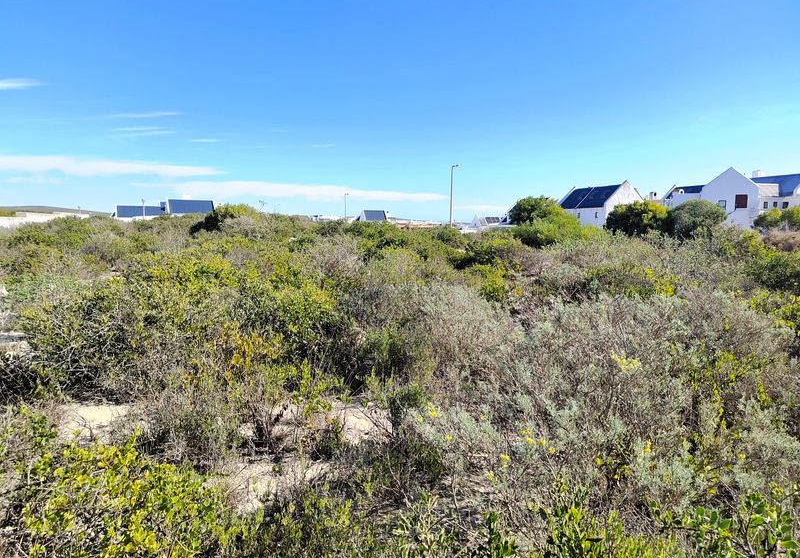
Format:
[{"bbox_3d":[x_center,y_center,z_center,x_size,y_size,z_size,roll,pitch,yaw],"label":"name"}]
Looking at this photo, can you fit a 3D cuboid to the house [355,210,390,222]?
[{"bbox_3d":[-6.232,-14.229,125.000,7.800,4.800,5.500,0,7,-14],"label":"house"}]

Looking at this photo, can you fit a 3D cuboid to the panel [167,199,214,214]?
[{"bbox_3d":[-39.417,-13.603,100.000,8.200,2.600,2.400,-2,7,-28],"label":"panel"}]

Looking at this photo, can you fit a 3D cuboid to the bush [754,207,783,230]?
[{"bbox_3d":[31.893,-5.193,46.000,2.200,2.000,2.100,6,7,30],"label":"bush"}]

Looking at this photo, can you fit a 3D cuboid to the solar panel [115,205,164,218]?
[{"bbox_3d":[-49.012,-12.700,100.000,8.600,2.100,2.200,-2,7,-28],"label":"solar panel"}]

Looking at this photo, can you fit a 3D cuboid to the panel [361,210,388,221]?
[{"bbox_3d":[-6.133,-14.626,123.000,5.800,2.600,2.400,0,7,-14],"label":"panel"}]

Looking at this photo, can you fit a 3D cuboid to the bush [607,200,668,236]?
[{"bbox_3d":[17.052,-4.325,38.000,4.200,2.700,3.700,5,7,24],"label":"bush"}]

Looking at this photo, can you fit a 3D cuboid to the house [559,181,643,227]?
[{"bbox_3d":[27.161,-9.889,72.000,6.000,6.000,10.000,0,7,-13],"label":"house"}]

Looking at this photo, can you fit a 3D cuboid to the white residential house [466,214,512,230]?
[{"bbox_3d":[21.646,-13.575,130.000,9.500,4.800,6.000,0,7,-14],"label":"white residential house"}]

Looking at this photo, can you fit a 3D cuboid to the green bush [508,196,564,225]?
[{"bbox_3d":[10.786,-5.373,42.000,4.100,2.500,3.600,3,7,14],"label":"green bush"}]

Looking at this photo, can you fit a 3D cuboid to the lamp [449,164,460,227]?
[{"bbox_3d":[5.742,-8.271,56.000,0.900,7.800,0.250,1,7,-9],"label":"lamp"}]

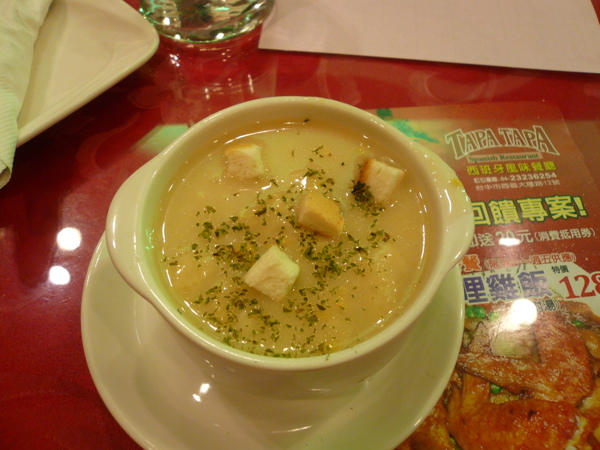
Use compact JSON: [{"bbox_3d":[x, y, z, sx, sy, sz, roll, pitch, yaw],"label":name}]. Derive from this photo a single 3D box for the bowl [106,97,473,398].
[{"bbox_3d":[-0.003,0.011,0.192,0.125,0.060,0.108,-4,59,-2],"label":"bowl"}]

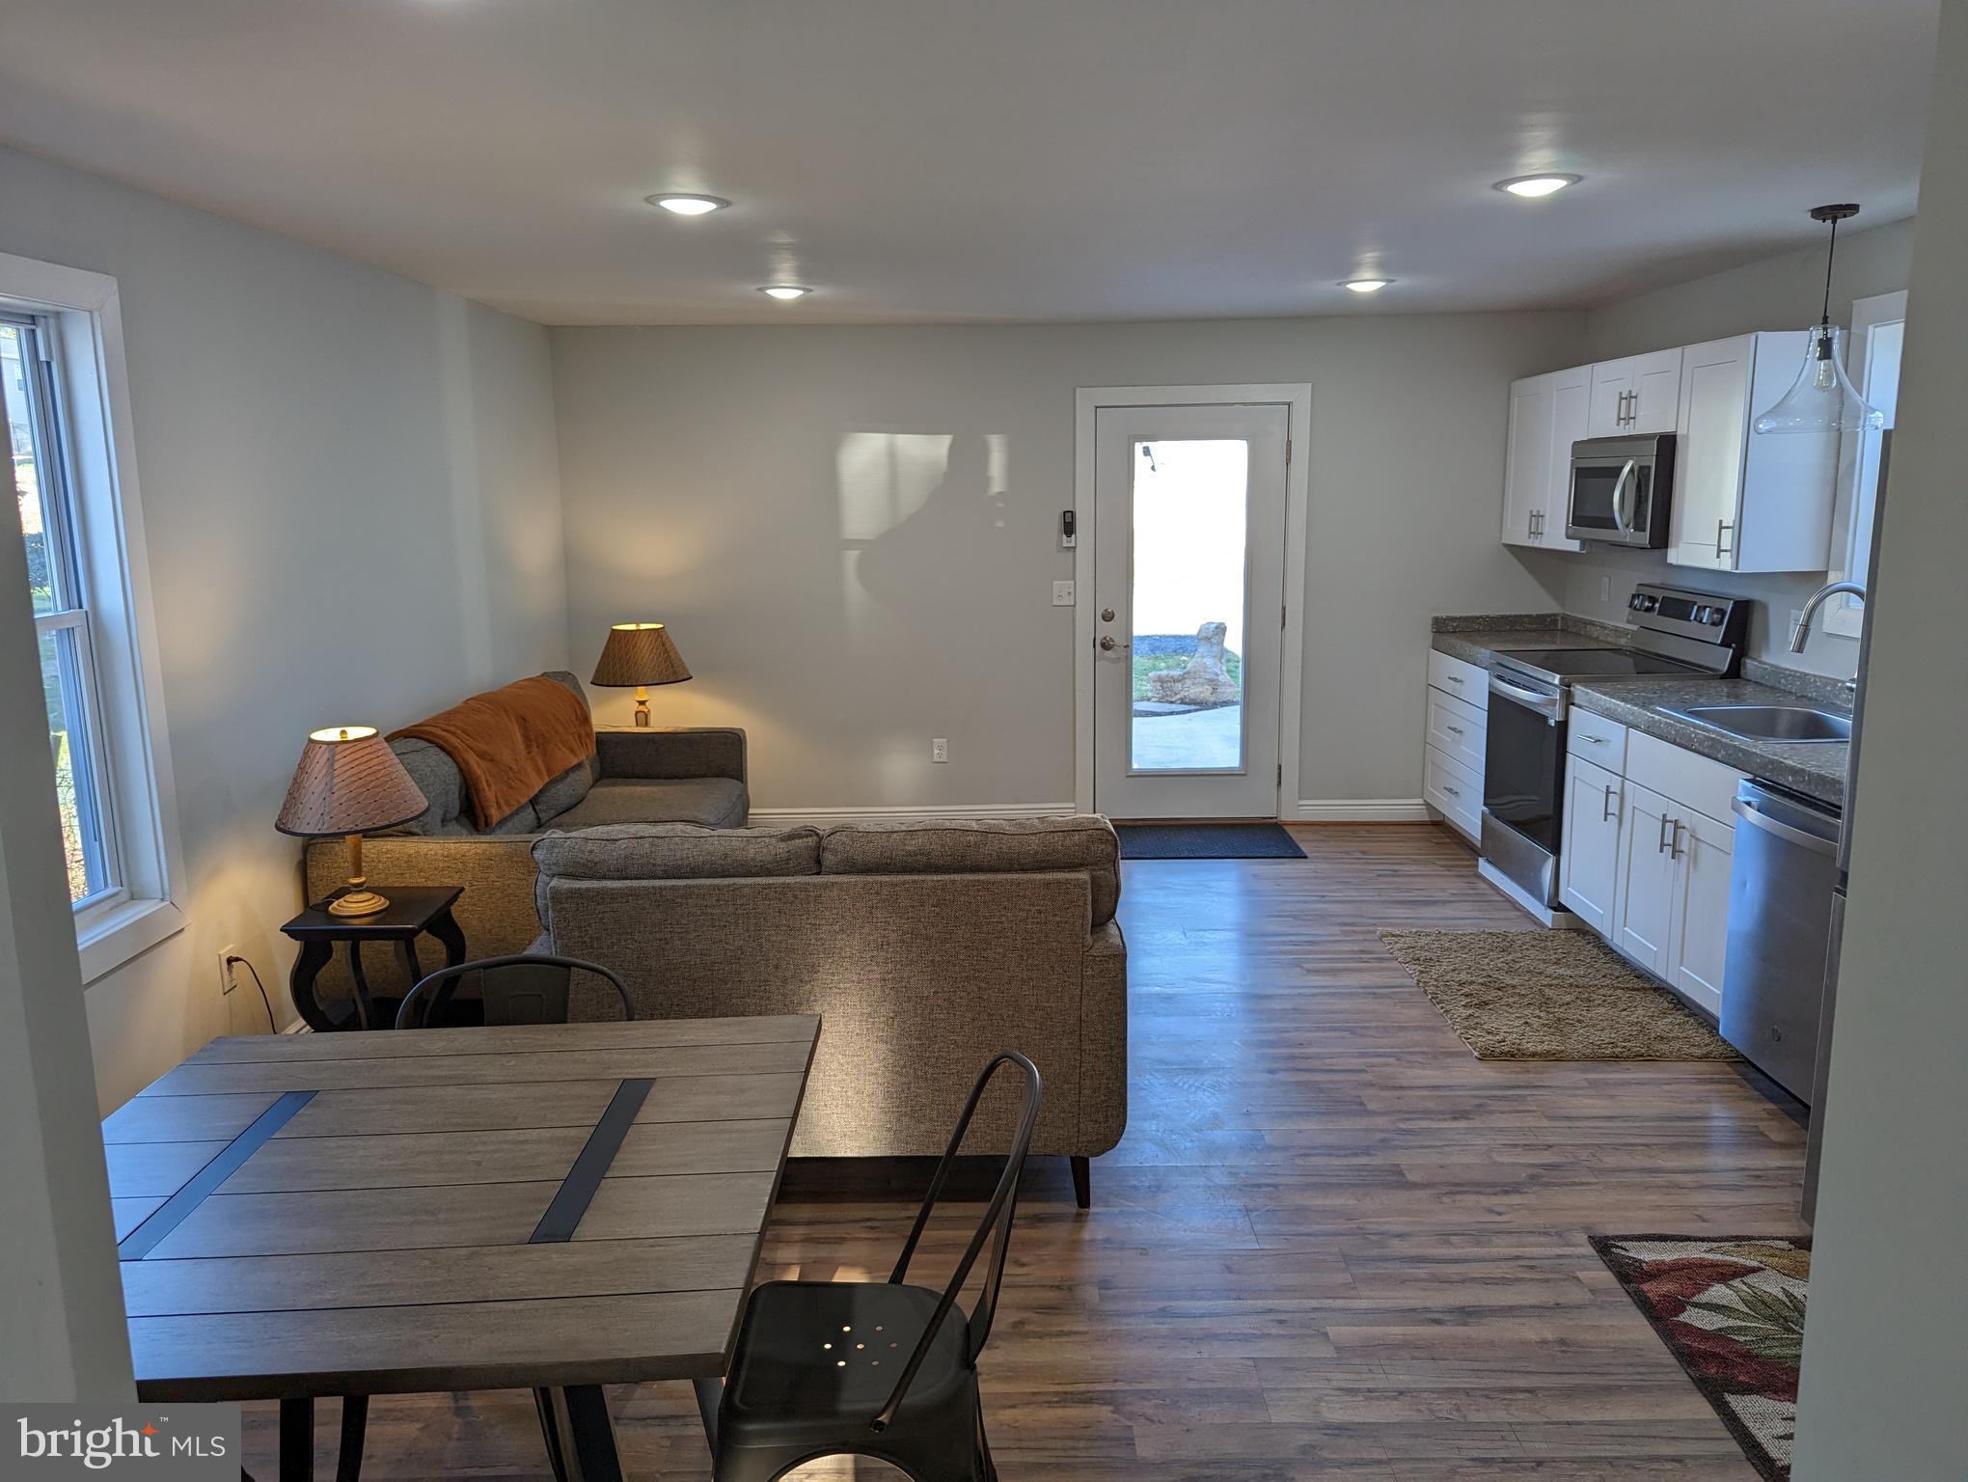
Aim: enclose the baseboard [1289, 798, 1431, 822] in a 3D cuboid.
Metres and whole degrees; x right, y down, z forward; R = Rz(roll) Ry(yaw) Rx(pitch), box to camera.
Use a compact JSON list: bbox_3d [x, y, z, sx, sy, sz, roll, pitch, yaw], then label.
[{"bbox_3d":[1.878,0.340,6.764,0.625,0.115,0.020,0,11,1],"label":"baseboard"}]

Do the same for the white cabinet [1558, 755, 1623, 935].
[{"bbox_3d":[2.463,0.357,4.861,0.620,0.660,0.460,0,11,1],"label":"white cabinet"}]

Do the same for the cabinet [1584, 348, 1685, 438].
[{"bbox_3d":[2.643,-1.326,5.246,0.325,0.298,0.762,-1,11,1],"label":"cabinet"}]

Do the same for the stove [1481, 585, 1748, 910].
[{"bbox_3d":[2.462,-0.007,5.497,0.690,1.170,0.762,-1,11,1],"label":"stove"}]

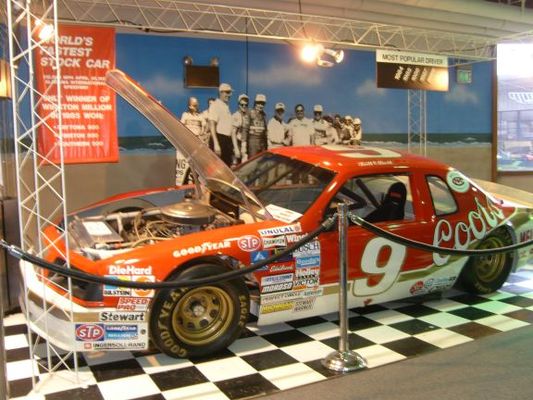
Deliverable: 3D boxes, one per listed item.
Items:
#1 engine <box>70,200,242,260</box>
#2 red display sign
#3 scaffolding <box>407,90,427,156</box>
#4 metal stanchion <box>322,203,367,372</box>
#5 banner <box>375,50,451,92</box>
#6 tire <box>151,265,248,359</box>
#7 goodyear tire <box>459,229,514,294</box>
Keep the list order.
[{"bbox_3d":[-0.845,0.265,4.239,1.100,0.520,0.850,-5,5,-29],"label":"engine"},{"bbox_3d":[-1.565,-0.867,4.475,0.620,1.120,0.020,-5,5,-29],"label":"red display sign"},{"bbox_3d":[2.135,-0.681,7.607,0.270,2.600,0.250,-5,5,-29],"label":"scaffolding"},{"bbox_3d":[0.470,0.525,3.322,0.275,1.011,0.275,-2,5,0],"label":"metal stanchion"},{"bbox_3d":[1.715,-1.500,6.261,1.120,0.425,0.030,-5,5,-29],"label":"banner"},{"bbox_3d":[-0.500,0.709,3.629,0.660,0.660,0.280,-5,5,-29],"label":"tire"},{"bbox_3d":[1.972,0.513,4.993,0.660,0.660,0.280,-5,5,-29],"label":"goodyear tire"}]

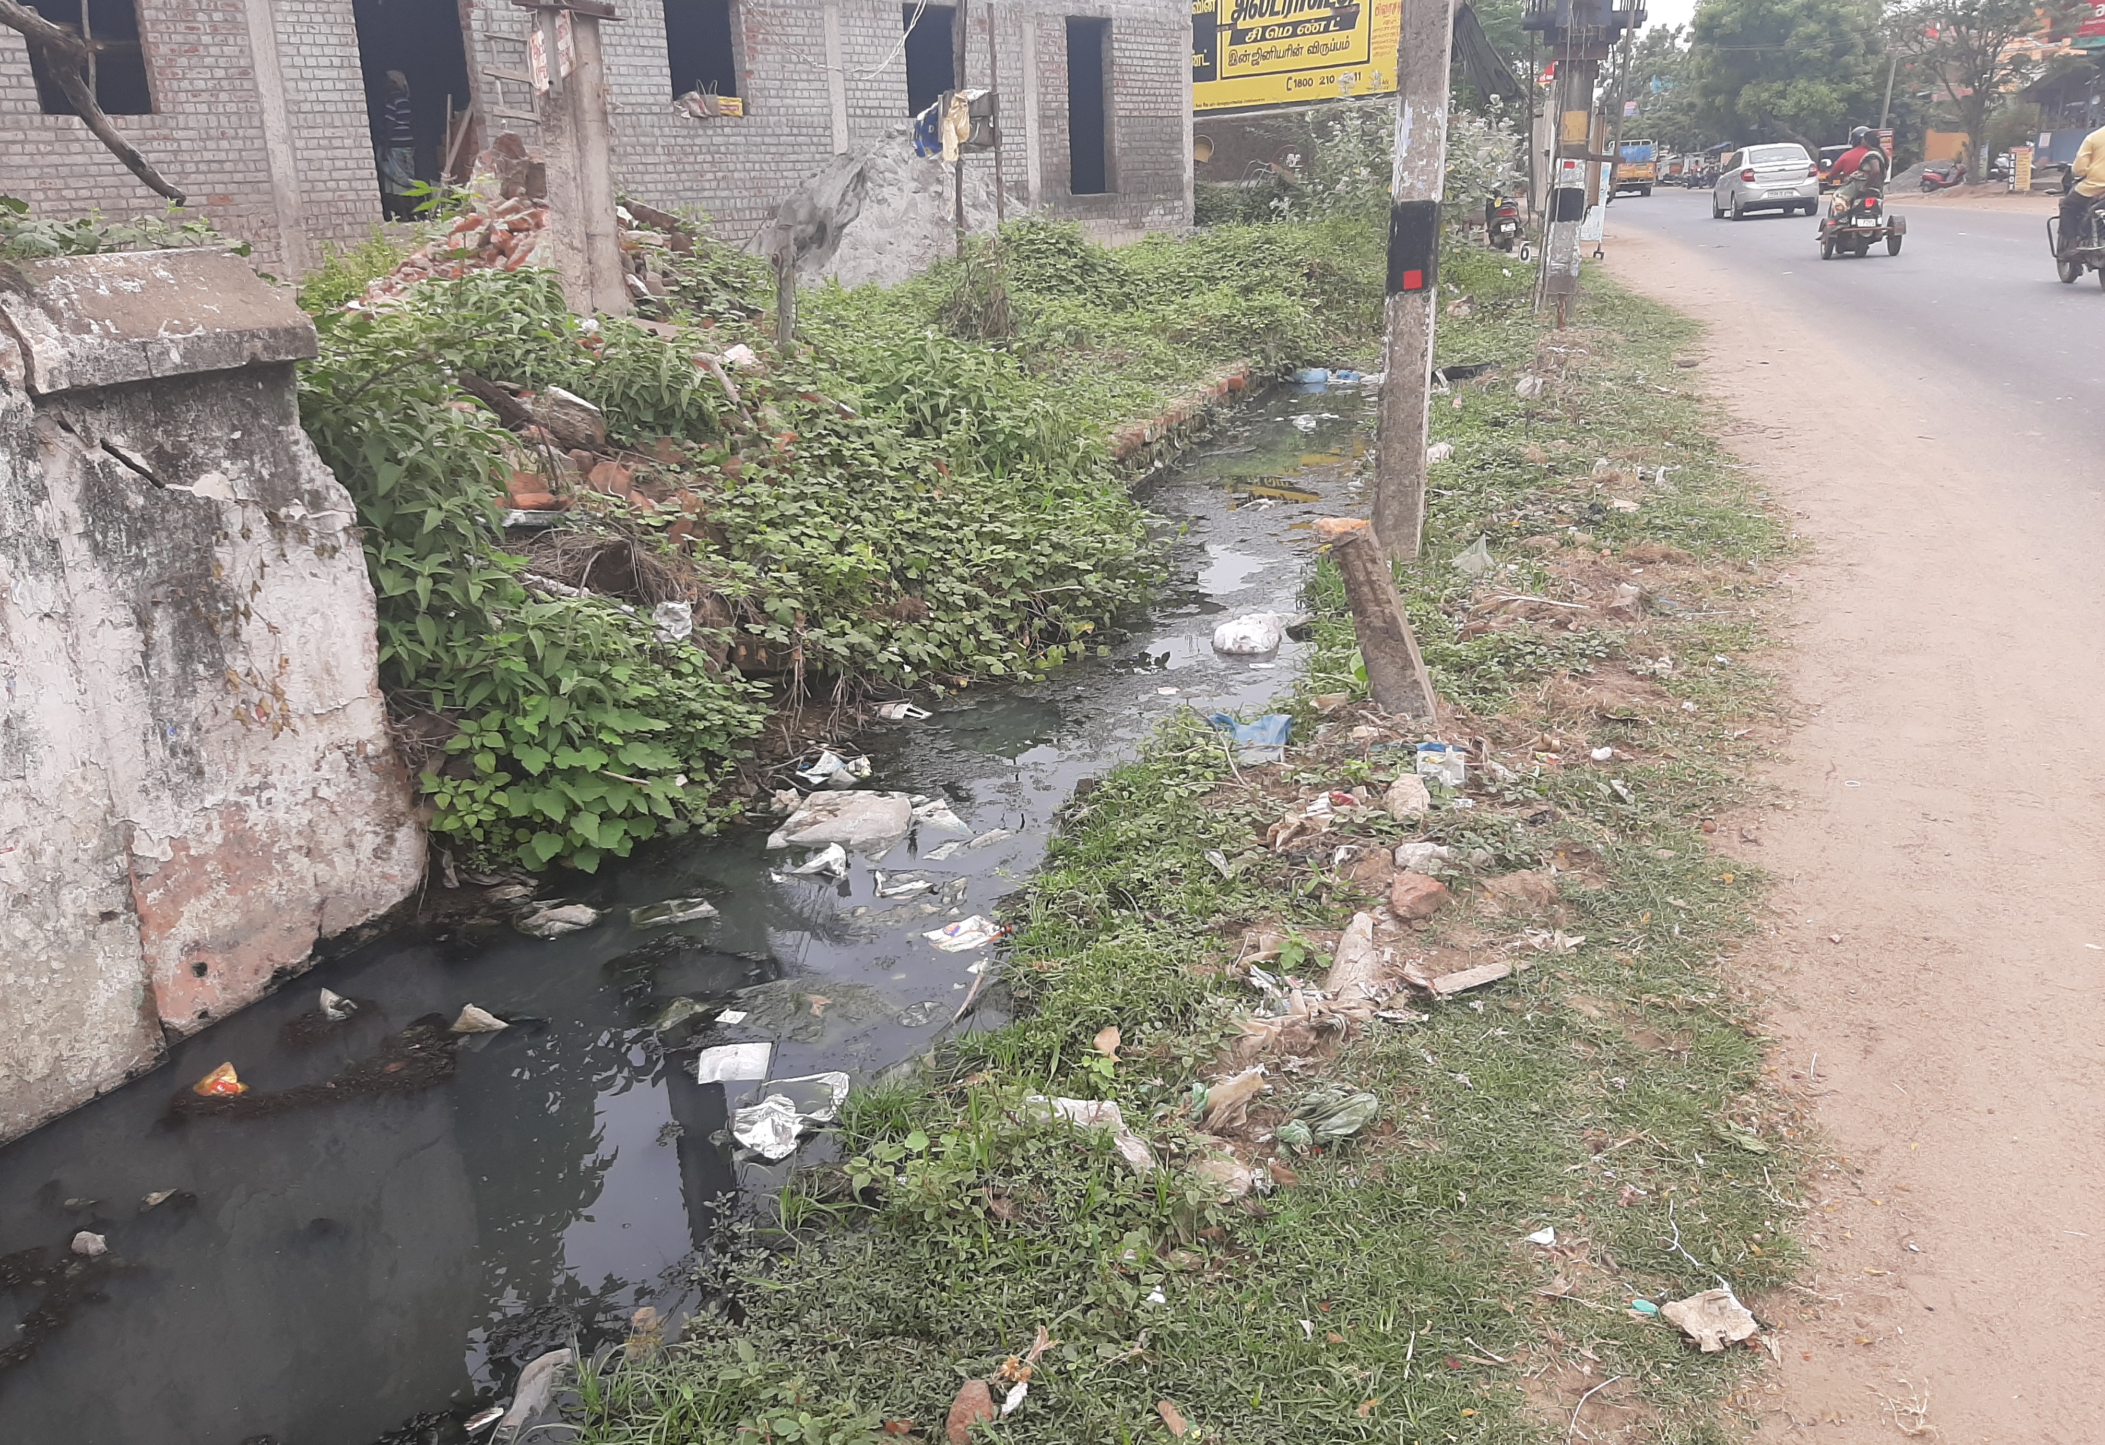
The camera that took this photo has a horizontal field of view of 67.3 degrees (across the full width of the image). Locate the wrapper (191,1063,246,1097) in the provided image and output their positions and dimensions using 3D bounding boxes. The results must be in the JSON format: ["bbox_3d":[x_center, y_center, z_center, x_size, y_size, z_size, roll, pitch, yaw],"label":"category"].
[{"bbox_3d":[-1.631,0.698,3.094,0.100,0.045,0.075,-2,18,0],"label":"wrapper"}]

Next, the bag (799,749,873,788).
[{"bbox_3d":[-0.631,0.134,4.604,0.195,0.075,0.121,-2,18,0],"label":"bag"}]

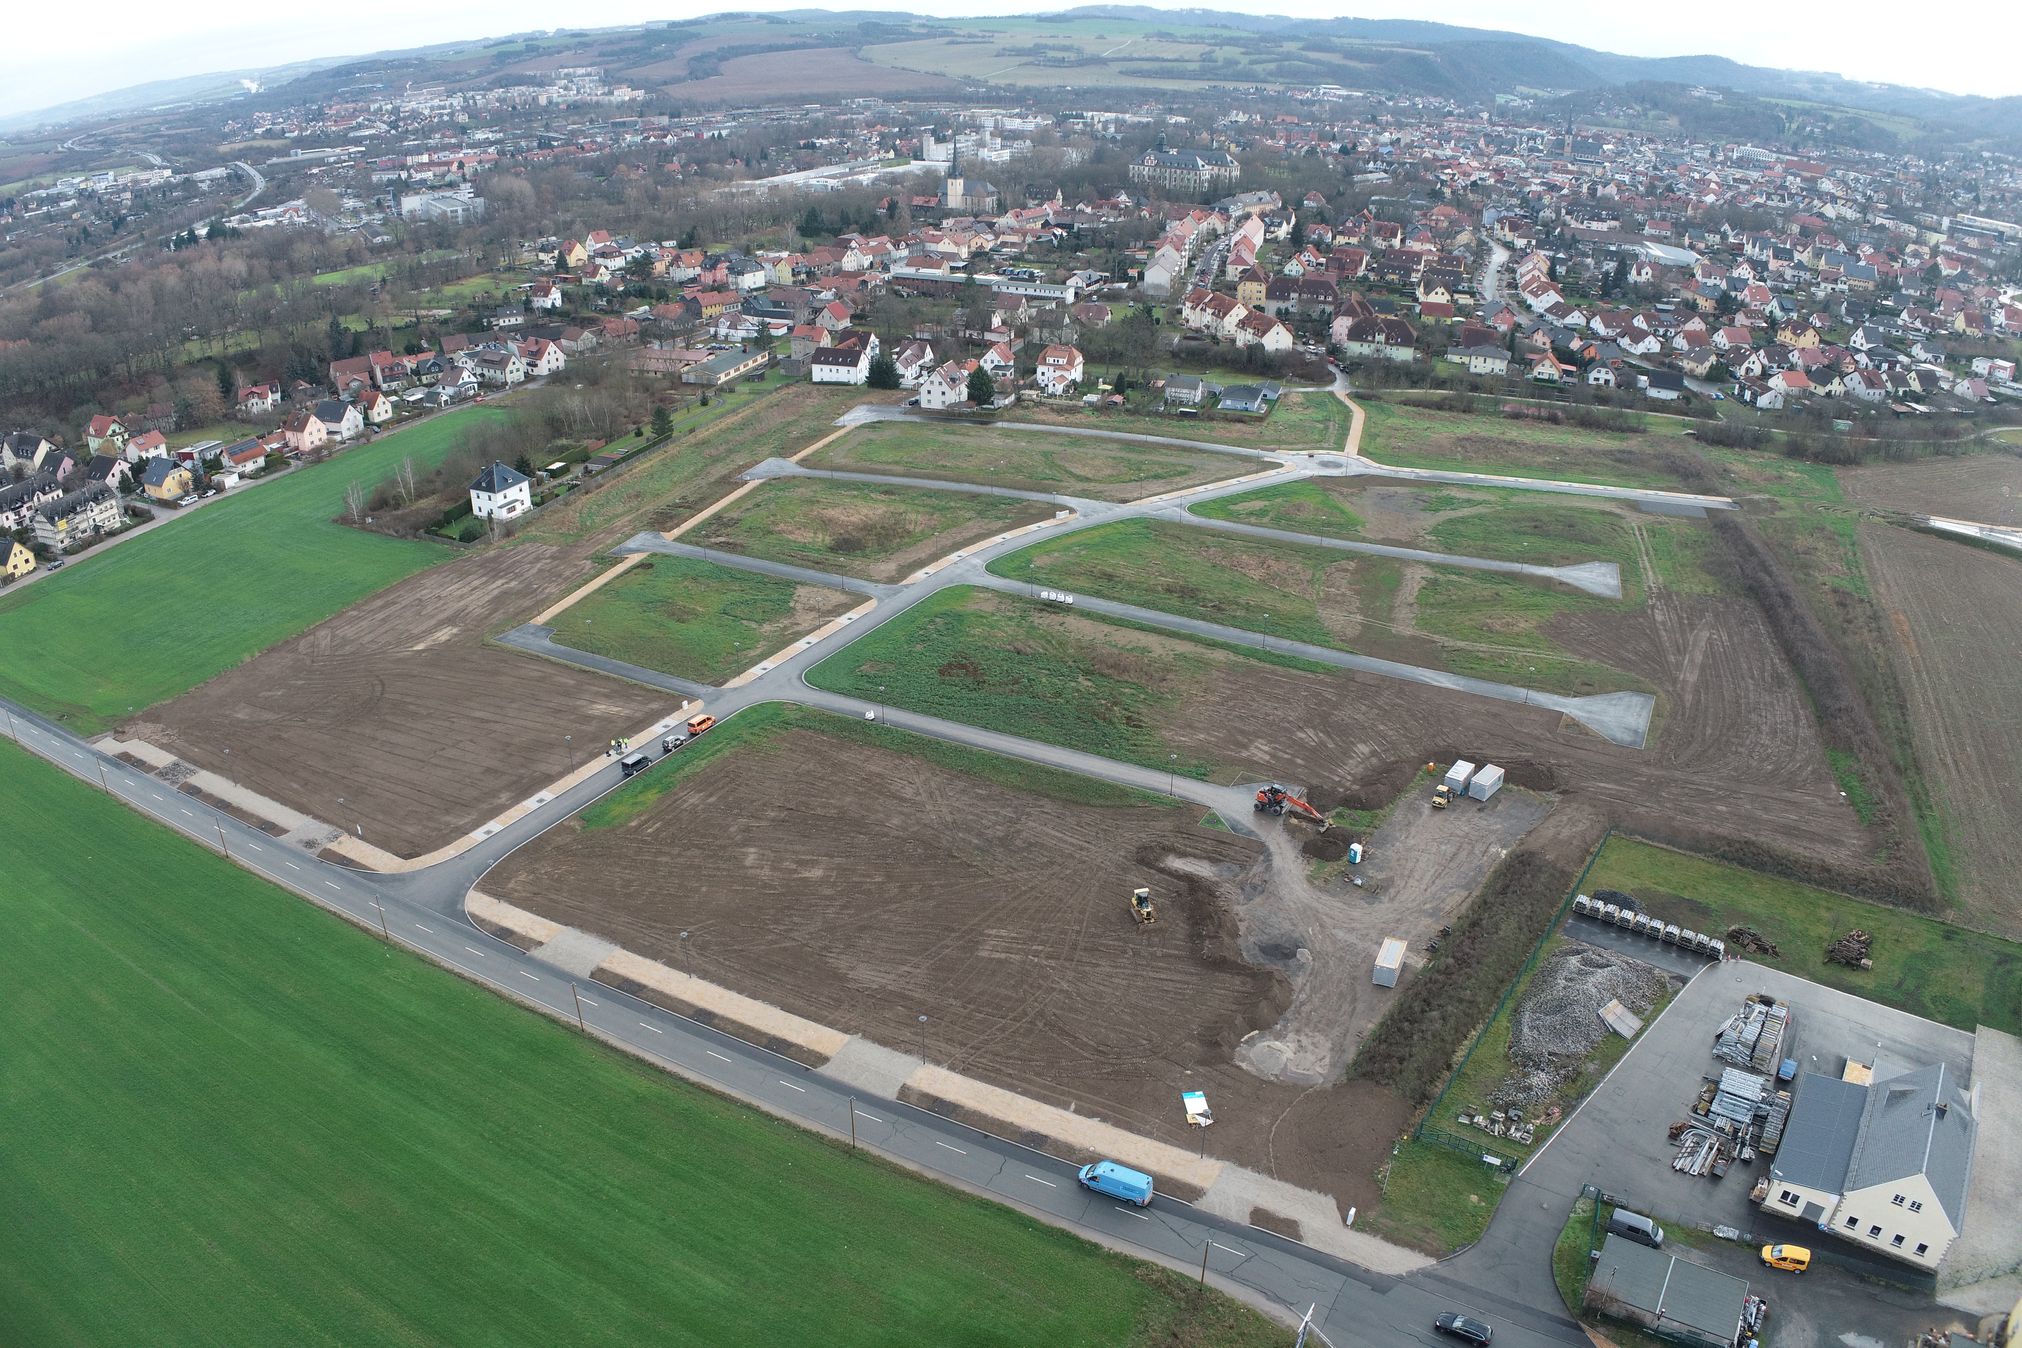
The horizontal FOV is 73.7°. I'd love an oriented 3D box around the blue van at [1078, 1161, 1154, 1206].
[{"bbox_3d":[9.310,45.017,119.461,6.200,2.500,2.000,12,27,24],"label":"blue van"}]

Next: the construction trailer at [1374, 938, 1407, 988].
[{"bbox_3d":[43.535,33.101,154.613,2.450,2.600,6.060,12,27,23],"label":"construction trailer"}]

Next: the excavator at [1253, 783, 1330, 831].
[{"bbox_3d":[38.760,18.106,185.121,10.200,3.300,2.600,17,29,31],"label":"excavator"}]

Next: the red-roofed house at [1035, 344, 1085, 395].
[{"bbox_3d":[16.024,-99.505,438.568,12.600,12.300,12.200,13,27,25],"label":"red-roofed house"}]

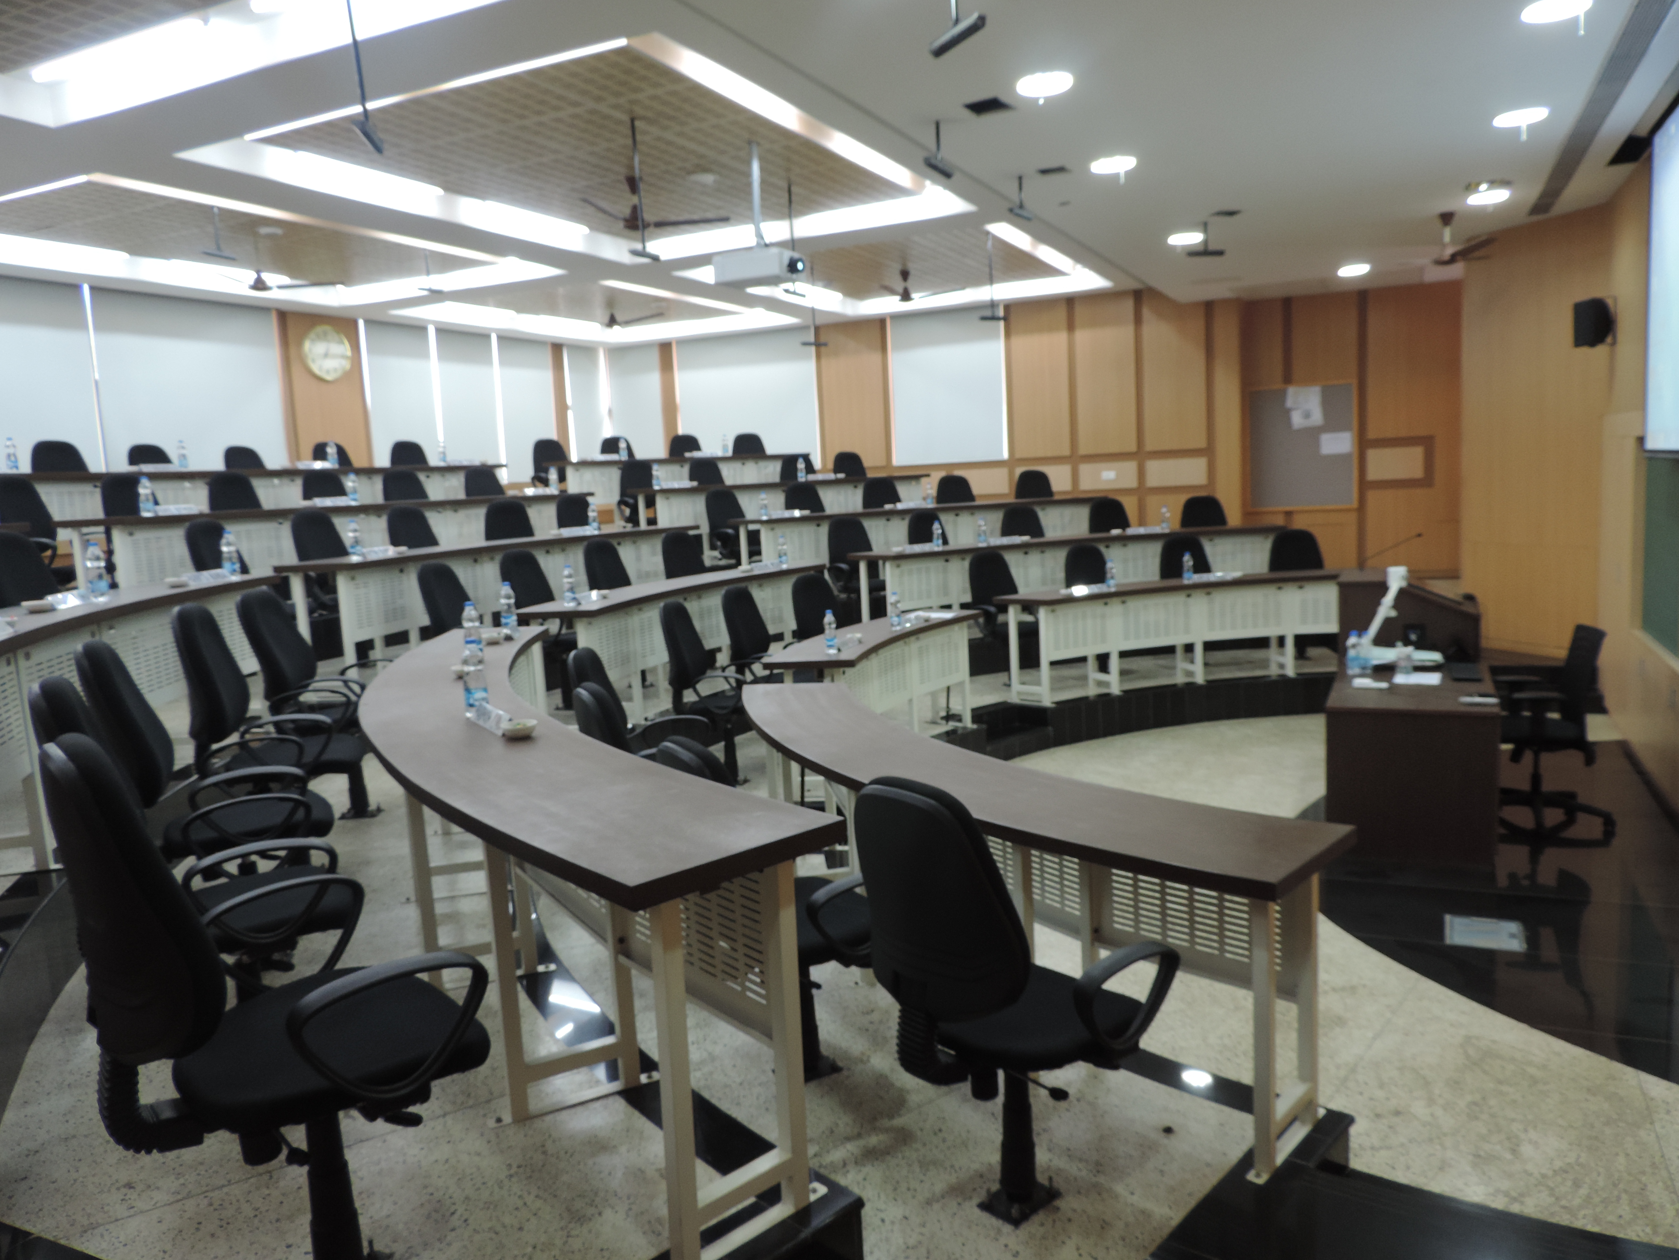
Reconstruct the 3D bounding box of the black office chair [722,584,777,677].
[{"bbox_3d":[-0.383,0.244,7.220,0.600,1.032,0.600,0,8,26],"label":"black office chair"}]

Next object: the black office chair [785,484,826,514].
[{"bbox_3d":[-0.205,-0.892,11.144,0.600,1.032,0.600,-7,9,-30],"label":"black office chair"}]

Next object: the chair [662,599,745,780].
[{"bbox_3d":[-0.614,0.357,6.652,0.620,1.060,0.600,-2,8,10],"label":"chair"}]

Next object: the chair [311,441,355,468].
[{"bbox_3d":[-4.537,-1.234,10.859,0.620,1.060,0.600,3,10,40],"label":"chair"}]

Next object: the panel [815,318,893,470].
[{"bbox_3d":[0.172,-2.861,14.096,0.980,1.750,0.060,0,8,25],"label":"panel"}]

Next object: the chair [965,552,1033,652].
[{"bbox_3d":[1.265,-0.079,8.810,0.580,1.010,0.580,-7,8,-31],"label":"chair"}]

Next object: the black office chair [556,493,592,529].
[{"bbox_3d":[-1.992,-0.593,9.696,0.620,1.060,0.600,3,9,37],"label":"black office chair"}]

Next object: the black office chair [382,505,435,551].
[{"bbox_3d":[-2.860,-0.379,8.322,0.630,1.040,0.600,0,8,18],"label":"black office chair"}]

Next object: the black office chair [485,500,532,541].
[{"bbox_3d":[-2.401,-0.483,8.809,0.580,1.010,0.580,-8,8,-35],"label":"black office chair"}]

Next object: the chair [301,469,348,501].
[{"bbox_3d":[-3.843,-0.728,8.979,0.580,1.010,0.580,3,9,41],"label":"chair"}]

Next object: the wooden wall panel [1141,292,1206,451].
[{"bbox_3d":[3.615,-2.788,12.525,0.655,1.686,0.040,1,8,26],"label":"wooden wall panel"}]

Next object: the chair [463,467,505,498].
[{"bbox_3d":[-3.073,-0.985,10.641,0.630,1.040,0.600,1,8,28],"label":"chair"}]

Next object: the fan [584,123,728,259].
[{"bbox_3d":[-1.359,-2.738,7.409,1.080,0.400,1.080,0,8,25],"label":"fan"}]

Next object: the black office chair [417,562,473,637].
[{"bbox_3d":[-2.017,0.103,6.636,0.600,1.032,0.600,-2,8,10],"label":"black office chair"}]

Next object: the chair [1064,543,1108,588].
[{"bbox_3d":[2.204,-0.194,9.700,0.600,1.040,0.630,-7,8,-28],"label":"chair"}]

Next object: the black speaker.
[{"bbox_3d":[4.884,-1.988,7.539,0.210,0.330,0.220,-2,8,11],"label":"black speaker"}]

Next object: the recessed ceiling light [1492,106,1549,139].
[{"bbox_3d":[3.439,-2.558,5.873,0.270,0.070,0.270,1,8,26],"label":"recessed ceiling light"}]

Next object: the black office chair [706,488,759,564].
[{"bbox_3d":[-0.891,-0.780,10.476,0.580,1.010,0.580,3,9,41],"label":"black office chair"}]

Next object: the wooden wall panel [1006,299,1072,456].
[{"bbox_3d":[2.287,-2.825,13.171,0.649,1.730,0.040,1,8,26],"label":"wooden wall panel"}]

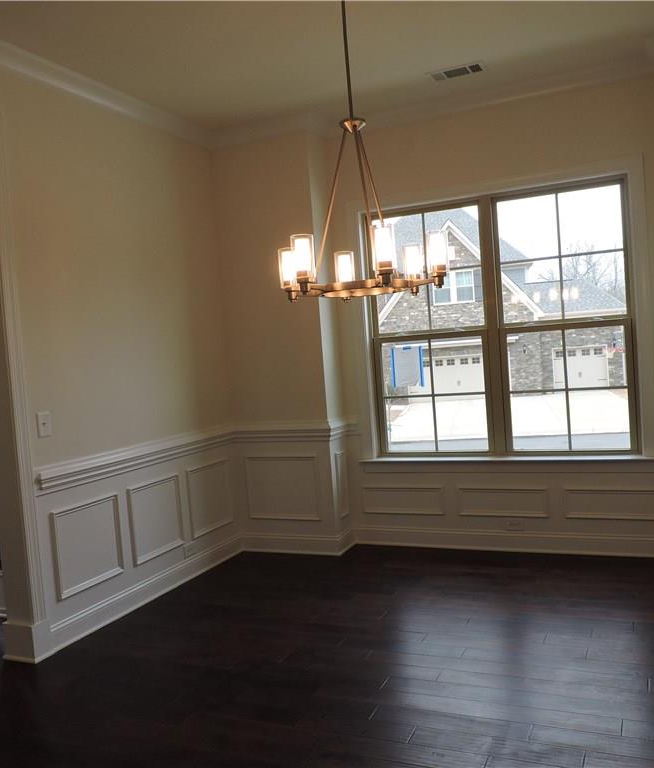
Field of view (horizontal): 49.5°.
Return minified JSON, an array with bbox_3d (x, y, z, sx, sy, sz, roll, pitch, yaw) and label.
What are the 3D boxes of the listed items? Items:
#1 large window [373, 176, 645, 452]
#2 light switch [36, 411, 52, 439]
[{"bbox_3d":[1.130,-0.381,4.793,1.736,1.733,0.100,-3,3,25],"label":"large window"},{"bbox_3d":[-1.442,0.208,3.642,0.012,0.122,0.078,-3,3,25],"label":"light switch"}]

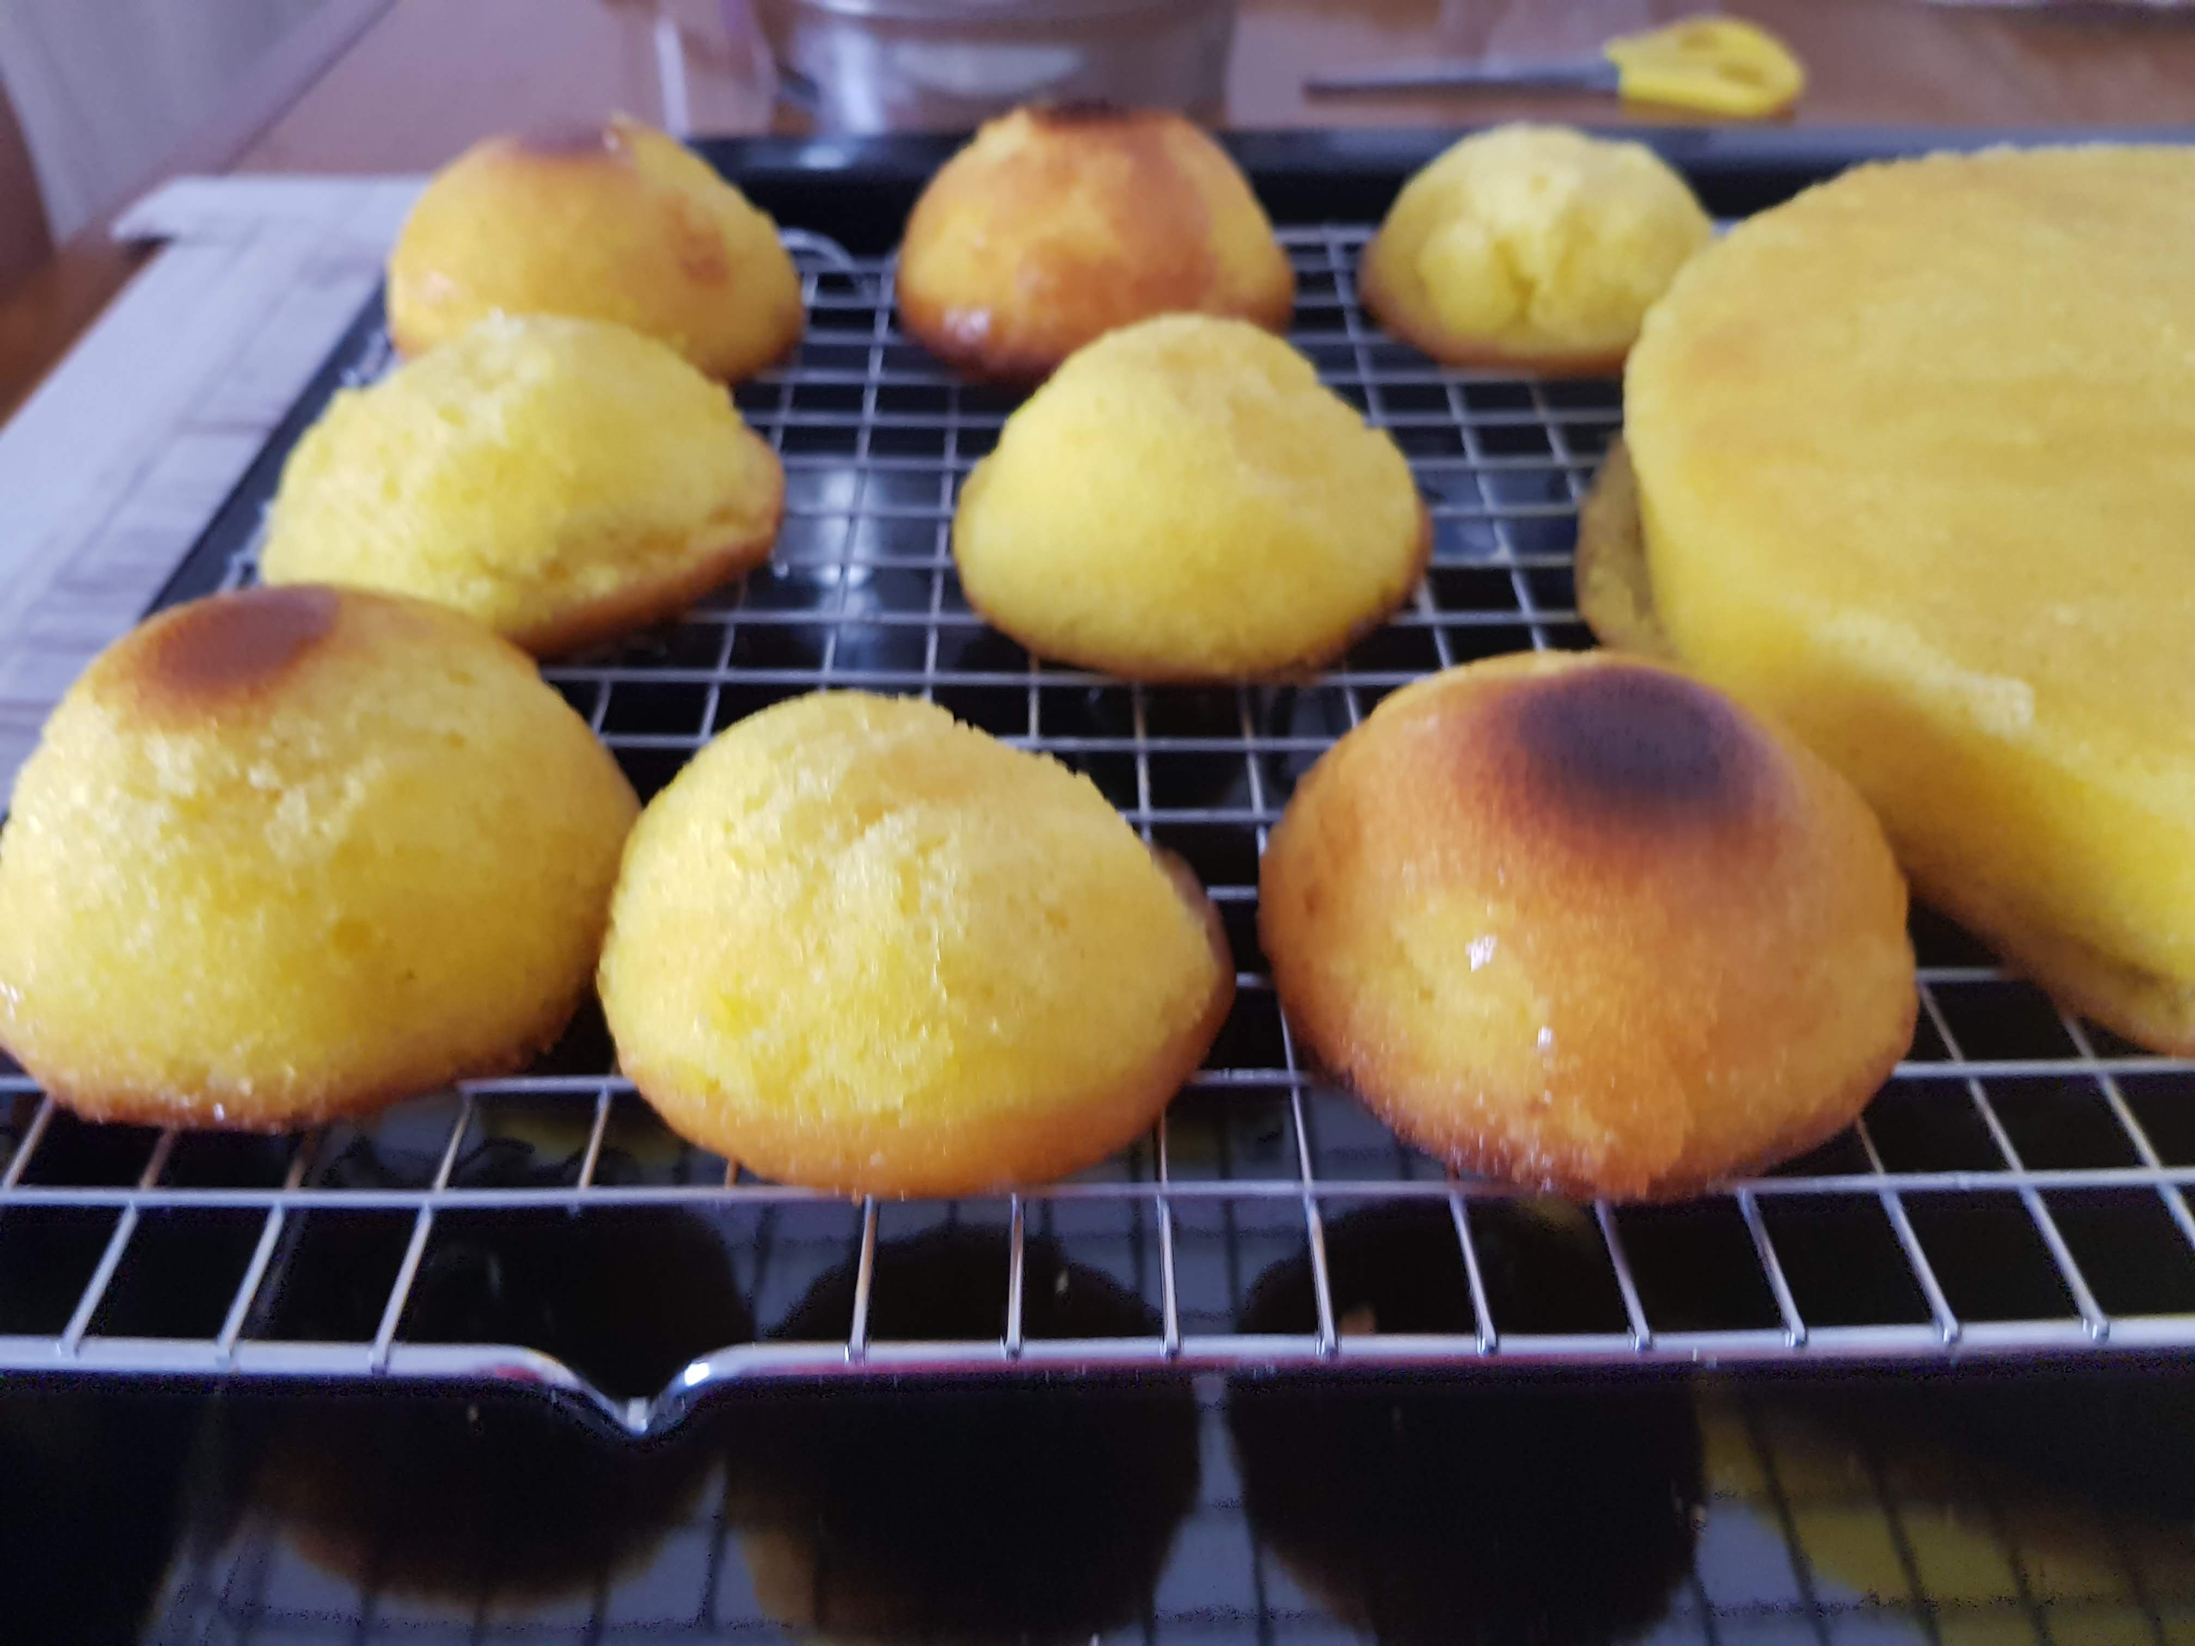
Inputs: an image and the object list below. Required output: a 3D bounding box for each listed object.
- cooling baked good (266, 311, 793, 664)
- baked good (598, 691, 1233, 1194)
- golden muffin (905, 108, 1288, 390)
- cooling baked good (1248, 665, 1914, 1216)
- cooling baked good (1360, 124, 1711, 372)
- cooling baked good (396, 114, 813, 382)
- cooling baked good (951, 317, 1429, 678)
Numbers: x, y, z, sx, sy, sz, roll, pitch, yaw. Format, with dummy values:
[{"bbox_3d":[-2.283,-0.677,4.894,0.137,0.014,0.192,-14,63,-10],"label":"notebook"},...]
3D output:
[{"bbox_3d":[-0.090,-0.059,0.256,0.078,0.034,0.075,0,43,-1],"label":"cooling baked good"},{"bbox_3d":[-0.021,0.006,0.185,0.073,0.034,0.067,0,43,-1],"label":"baked good"},{"bbox_3d":[-0.001,-0.117,0.318,0.077,0.036,0.076,0,43,-1],"label":"golden muffin"},{"bbox_3d":[0.056,0.003,0.186,0.074,0.037,0.073,0,43,-1],"label":"cooling baked good"},{"bbox_3d":[0.087,-0.116,0.319,0.068,0.033,0.068,0,43,-1],"label":"cooling baked good"},{"bbox_3d":[-0.098,-0.116,0.317,0.078,0.034,0.076,0,43,-1],"label":"cooling baked good"},{"bbox_3d":[0.014,-0.056,0.249,0.074,0.038,0.073,0,43,-1],"label":"cooling baked good"}]

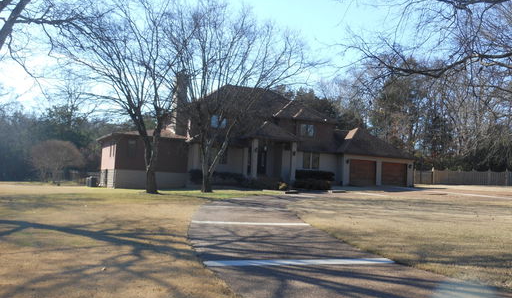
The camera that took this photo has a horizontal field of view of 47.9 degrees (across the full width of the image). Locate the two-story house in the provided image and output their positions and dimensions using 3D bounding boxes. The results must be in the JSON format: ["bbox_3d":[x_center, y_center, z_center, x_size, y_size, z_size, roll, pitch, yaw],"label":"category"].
[{"bbox_3d":[0.231,-1.085,52.290,27.300,9.000,12.000,3,-3,-24],"label":"two-story house"}]

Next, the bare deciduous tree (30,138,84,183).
[{"bbox_3d":[-19.960,1.257,58.000,5.200,4.300,5.100,2,-3,0],"label":"bare deciduous tree"}]

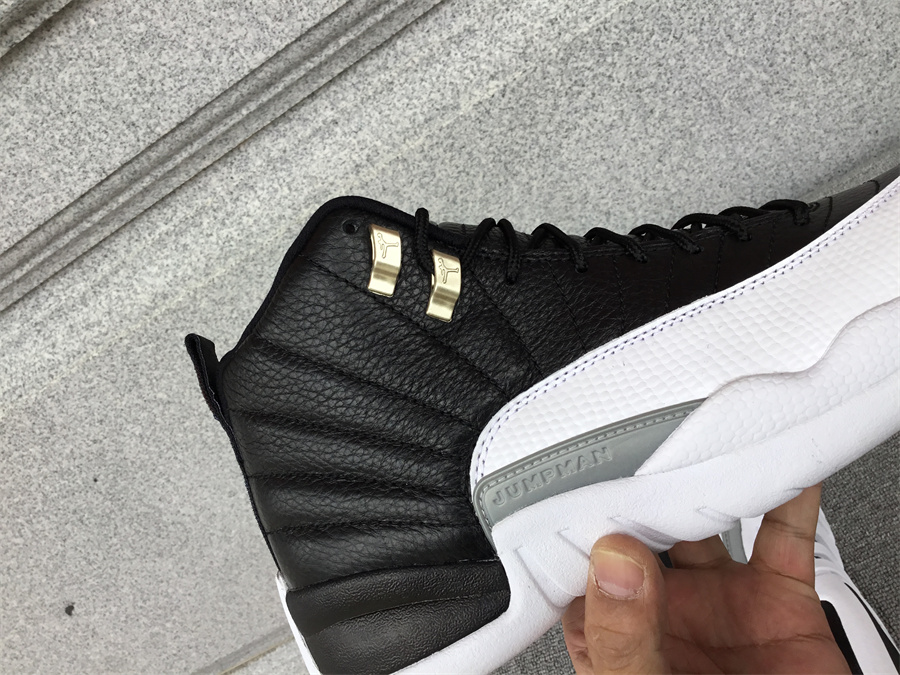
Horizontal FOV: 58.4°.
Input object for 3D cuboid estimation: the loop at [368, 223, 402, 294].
[{"bbox_3d":[-0.023,-0.027,0.282,0.006,0.010,0.024,155,119,-62],"label":"loop"}]

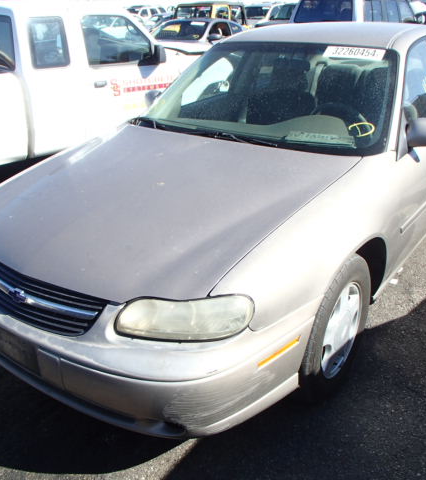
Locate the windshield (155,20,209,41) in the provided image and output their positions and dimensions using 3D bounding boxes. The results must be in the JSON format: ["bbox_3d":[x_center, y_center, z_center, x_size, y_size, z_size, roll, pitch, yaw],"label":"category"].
[{"bbox_3d":[-0.649,-4.856,12.000,1.400,0.160,0.750,16,63,33],"label":"windshield"}]

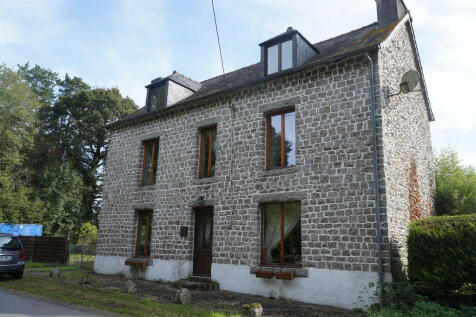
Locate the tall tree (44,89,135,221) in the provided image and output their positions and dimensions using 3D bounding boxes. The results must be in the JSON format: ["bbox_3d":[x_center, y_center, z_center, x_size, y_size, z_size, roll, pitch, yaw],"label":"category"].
[{"bbox_3d":[-12.872,0.877,31.253,8.400,15.111,8.400,1,-13,0],"label":"tall tree"}]

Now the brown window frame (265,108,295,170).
[{"bbox_3d":[1.348,-0.556,10.808,1.052,1.800,0.130,-8,-16,35],"label":"brown window frame"}]

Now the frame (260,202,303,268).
[{"bbox_3d":[1.252,2.152,10.193,1.407,1.777,0.130,-8,-16,35],"label":"frame"}]

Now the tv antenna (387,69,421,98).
[{"bbox_3d":[4.398,-1.987,9.455,0.620,0.740,0.620,6,-14,-18],"label":"tv antenna"}]

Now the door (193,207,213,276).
[{"bbox_3d":[-1.092,2.741,11.805,0.922,2.222,0.120,-8,-16,35],"label":"door"}]

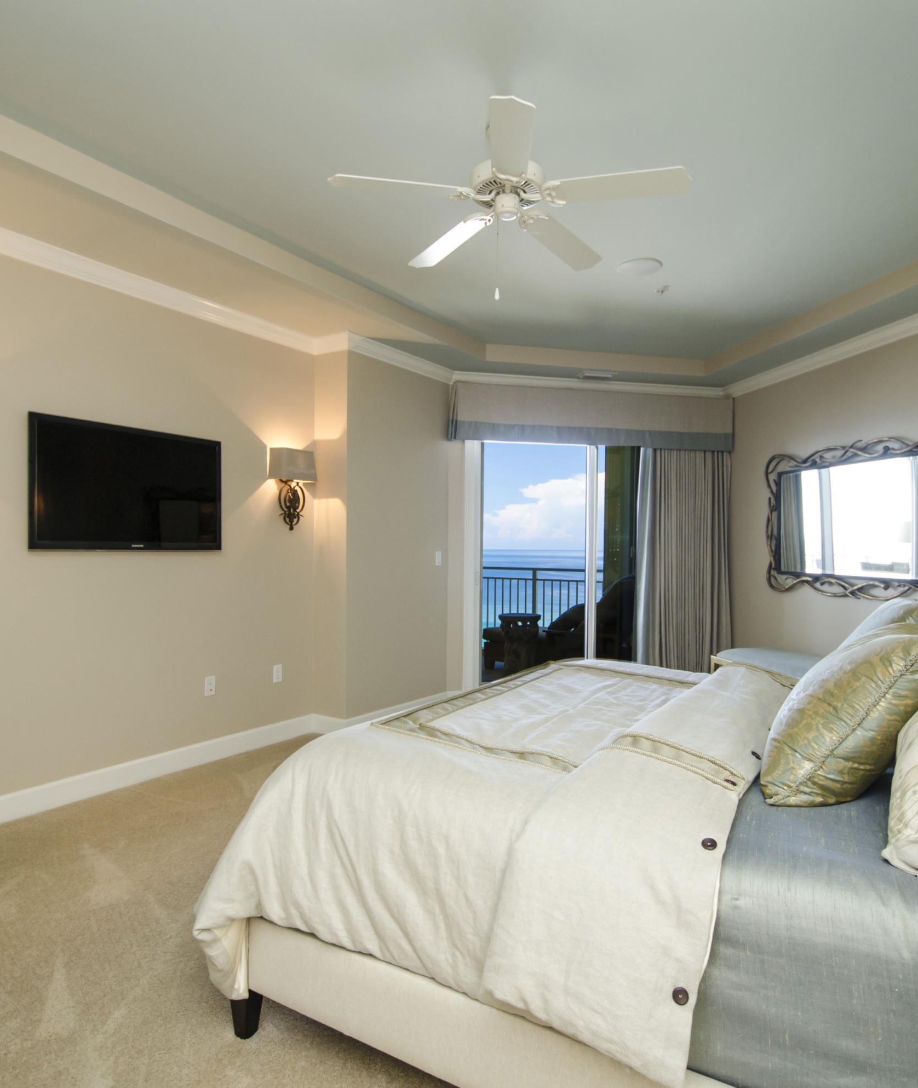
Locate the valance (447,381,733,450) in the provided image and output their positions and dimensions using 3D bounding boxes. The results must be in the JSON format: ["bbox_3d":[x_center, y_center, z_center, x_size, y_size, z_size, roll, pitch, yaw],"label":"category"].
[{"bbox_3d":[1.219,-1.069,5.941,2.560,0.492,0.201,0,-1,-14],"label":"valance"}]

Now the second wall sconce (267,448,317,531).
[{"bbox_3d":[-1.102,-0.362,4.577,0.151,0.540,0.301,0,-1,35],"label":"second wall sconce"}]

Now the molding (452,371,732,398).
[{"bbox_3d":[1.202,-1.363,5.920,2.602,0.092,0.068,0,0,-12],"label":"molding"}]

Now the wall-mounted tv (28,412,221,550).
[{"bbox_3d":[-1.753,-0.292,3.671,0.070,0.649,1.060,0,-1,35],"label":"wall-mounted tv"}]

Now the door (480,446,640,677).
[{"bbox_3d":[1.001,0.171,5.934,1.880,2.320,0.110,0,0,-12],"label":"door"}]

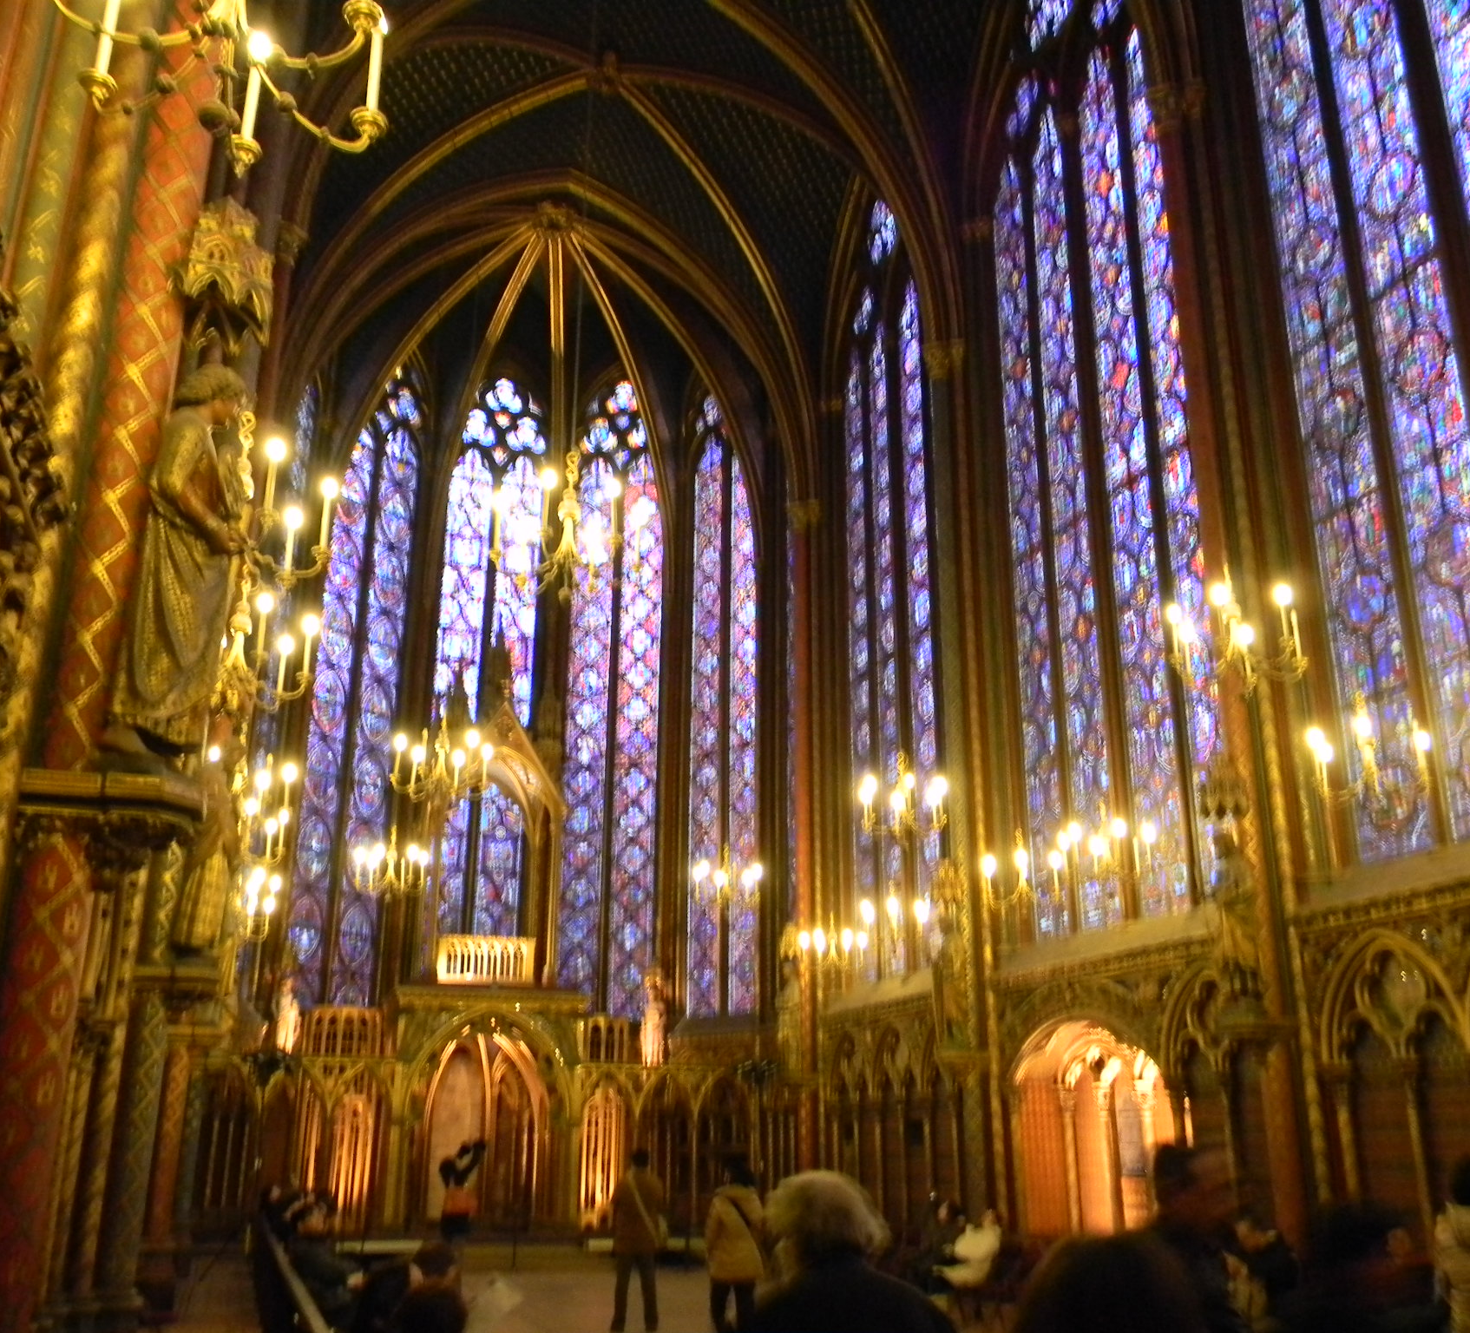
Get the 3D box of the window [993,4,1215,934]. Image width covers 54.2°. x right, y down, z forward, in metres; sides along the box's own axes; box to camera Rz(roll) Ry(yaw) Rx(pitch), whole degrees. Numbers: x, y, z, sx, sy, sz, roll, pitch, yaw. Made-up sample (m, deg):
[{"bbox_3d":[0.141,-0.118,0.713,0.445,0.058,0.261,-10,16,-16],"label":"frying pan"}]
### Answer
[{"bbox_3d":[4.817,-4.054,19.759,0.350,14.950,4.600,6,-20,-17],"label":"window"}]

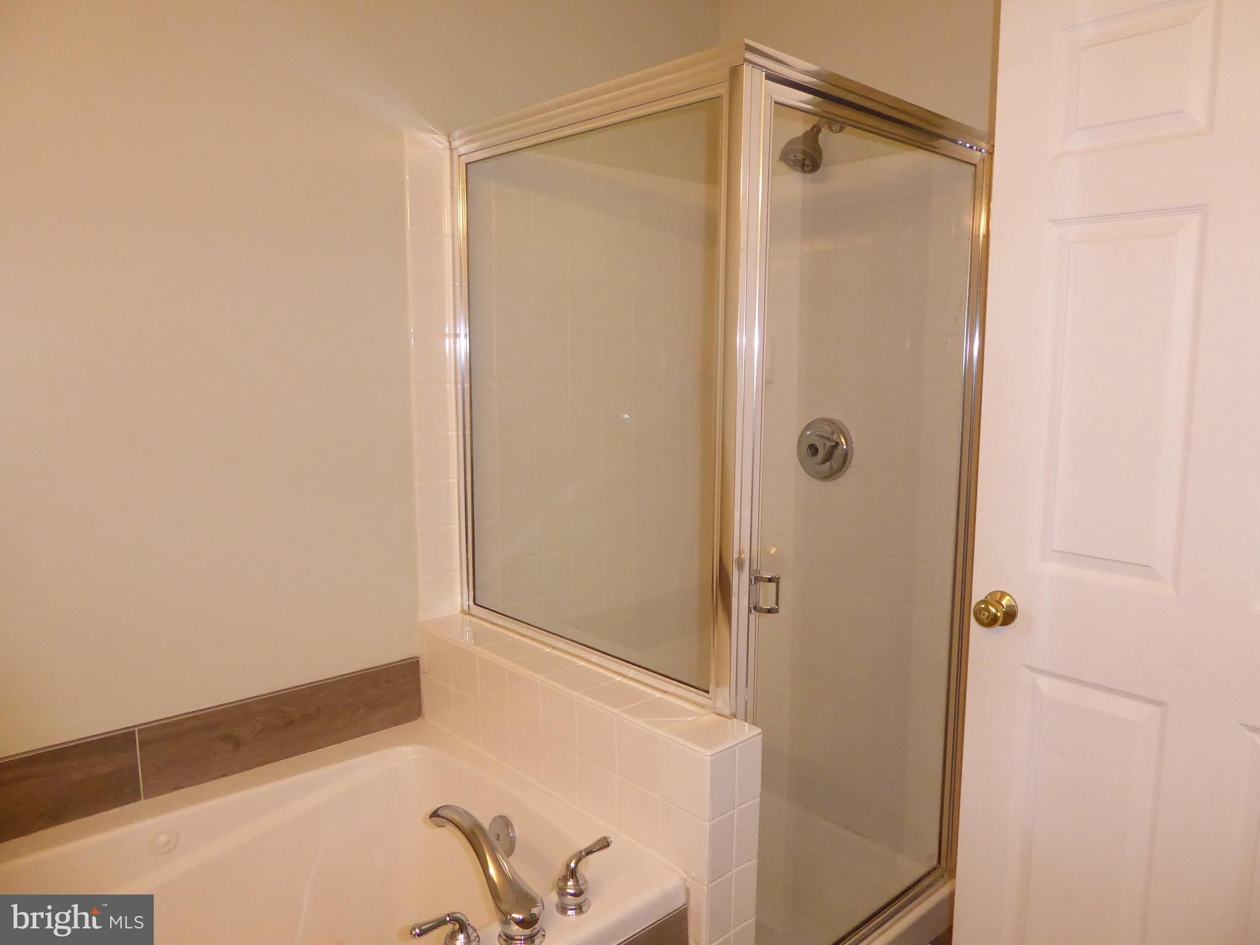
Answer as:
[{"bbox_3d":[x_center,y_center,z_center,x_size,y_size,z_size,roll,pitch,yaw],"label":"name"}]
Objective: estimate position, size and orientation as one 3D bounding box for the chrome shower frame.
[{"bbox_3d":[0.207,0.130,2.116,0.871,1.766,0.855,-7,11,-42],"label":"chrome shower frame"}]

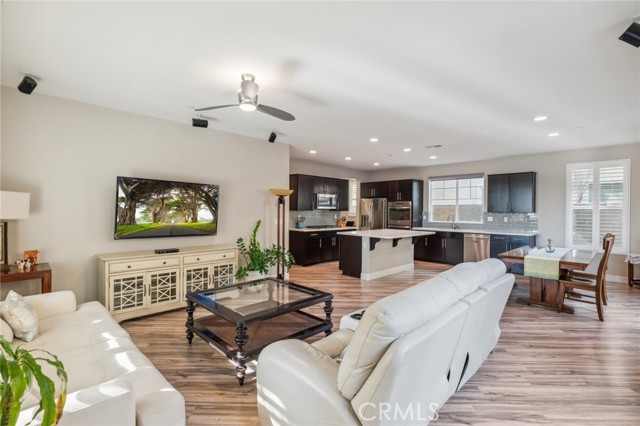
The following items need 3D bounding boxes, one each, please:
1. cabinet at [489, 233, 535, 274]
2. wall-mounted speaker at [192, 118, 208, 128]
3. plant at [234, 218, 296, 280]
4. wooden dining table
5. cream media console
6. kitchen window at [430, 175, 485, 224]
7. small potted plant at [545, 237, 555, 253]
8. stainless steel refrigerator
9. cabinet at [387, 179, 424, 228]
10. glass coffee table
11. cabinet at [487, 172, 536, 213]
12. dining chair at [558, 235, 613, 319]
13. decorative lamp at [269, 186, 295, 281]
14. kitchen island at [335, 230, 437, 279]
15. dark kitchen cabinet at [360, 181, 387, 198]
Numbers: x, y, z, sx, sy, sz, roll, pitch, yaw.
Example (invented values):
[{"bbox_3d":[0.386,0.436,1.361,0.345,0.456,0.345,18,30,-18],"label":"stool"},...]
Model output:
[{"bbox_3d":[4.613,0.951,6.807,0.630,0.880,0.780,0,1,-43],"label":"cabinet"},{"bbox_3d":[-1.715,-1.282,4.071,0.210,0.115,0.125,0,13,-43],"label":"wall-mounted speaker"},{"bbox_3d":[-1.002,0.727,4.954,0.900,1.200,0.870,0,1,-44],"label":"plant"},{"bbox_3d":[3.563,0.996,4.419,1.560,0.740,0.980,0,1,-44],"label":"wooden dining table"},{"bbox_3d":[-2.042,0.937,4.029,1.720,0.775,0.500,0,1,-43],"label":"cream media console"},{"bbox_3d":[3.832,-0.387,8.103,0.120,1.310,1.520,0,1,-43],"label":"kitchen window"},{"bbox_3d":[3.870,0.528,4.776,0.155,0.250,0.155,0,1,-43],"label":"small potted plant"},{"bbox_3d":[1.953,0.429,9.497,0.820,1.780,0.910,0,1,-43],"label":"stainless steel refrigerator"},{"bbox_3d":[2.585,0.183,8.647,0.630,2.290,0.840,0,1,-44],"label":"cabinet"},{"bbox_3d":[-0.627,1.101,2.946,1.070,0.510,1.080,2,1,43],"label":"glass coffee table"},{"bbox_3d":[4.563,-0.459,6.797,0.330,0.920,0.905,0,1,-44],"label":"cabinet"},{"bbox_3d":[3.612,0.845,3.876,0.480,1.050,0.530,0,1,-44],"label":"dining chair"},{"bbox_3d":[-0.708,0.453,5.205,0.460,1.750,0.460,1,1,0],"label":"decorative lamp"},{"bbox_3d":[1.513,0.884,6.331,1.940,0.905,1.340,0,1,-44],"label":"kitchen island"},{"bbox_3d":[1.956,-0.724,9.305,0.630,0.495,1.000,0,1,-44],"label":"dark kitchen cabinet"}]

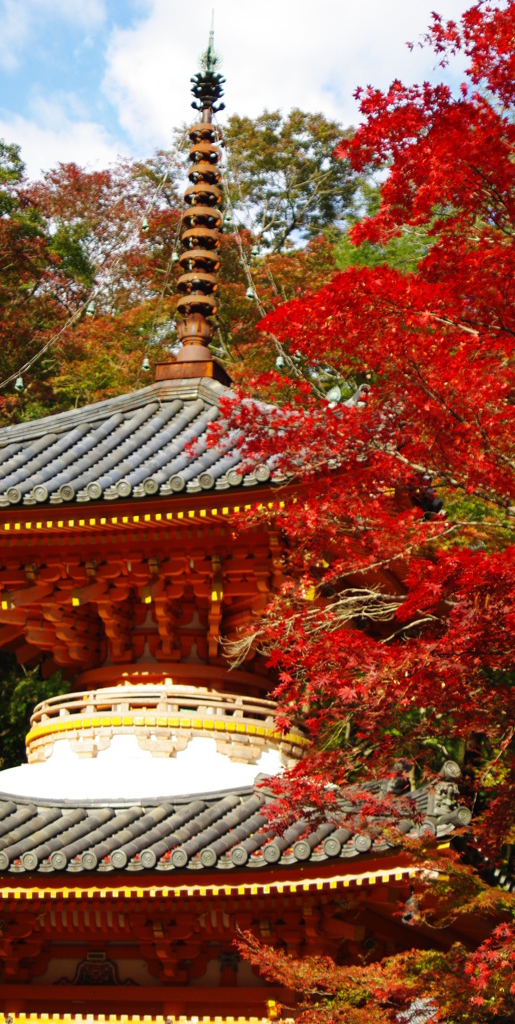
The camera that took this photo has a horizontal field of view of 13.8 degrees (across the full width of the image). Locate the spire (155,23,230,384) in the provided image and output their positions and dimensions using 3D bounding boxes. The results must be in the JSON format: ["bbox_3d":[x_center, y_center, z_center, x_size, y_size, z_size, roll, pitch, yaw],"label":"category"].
[{"bbox_3d":[-0.638,-3.652,25.170,0.668,4.844,0.668,-3,-19,17],"label":"spire"}]

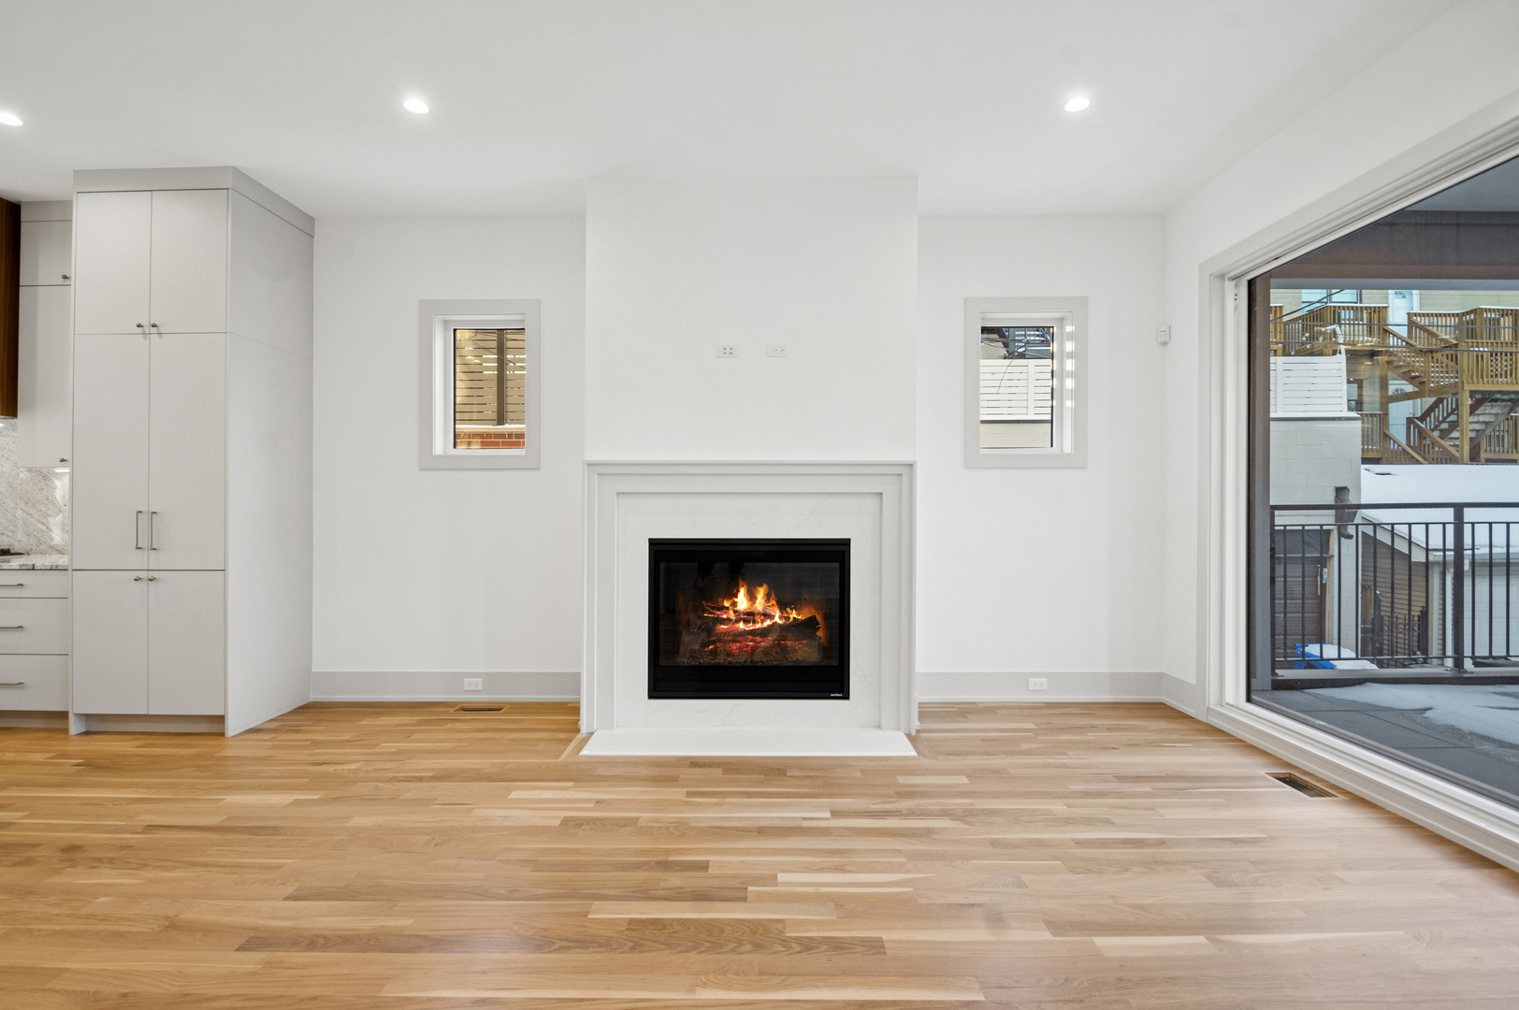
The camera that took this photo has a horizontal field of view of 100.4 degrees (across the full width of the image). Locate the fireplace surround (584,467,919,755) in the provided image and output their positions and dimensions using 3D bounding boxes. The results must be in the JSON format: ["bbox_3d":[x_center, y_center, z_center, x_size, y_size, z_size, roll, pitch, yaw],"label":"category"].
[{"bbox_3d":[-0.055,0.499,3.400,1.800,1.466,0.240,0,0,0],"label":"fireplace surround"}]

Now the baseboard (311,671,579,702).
[{"bbox_3d":[-1.925,1.136,3.962,1.770,0.190,0.030,0,0,0],"label":"baseboard"}]

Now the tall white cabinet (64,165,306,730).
[{"bbox_3d":[-3.240,-0.290,3.678,0.850,3.050,0.605,0,0,0],"label":"tall white cabinet"}]

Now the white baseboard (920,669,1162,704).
[{"bbox_3d":[1.735,1.138,3.962,1.600,0.190,0.030,0,0,0],"label":"white baseboard"}]

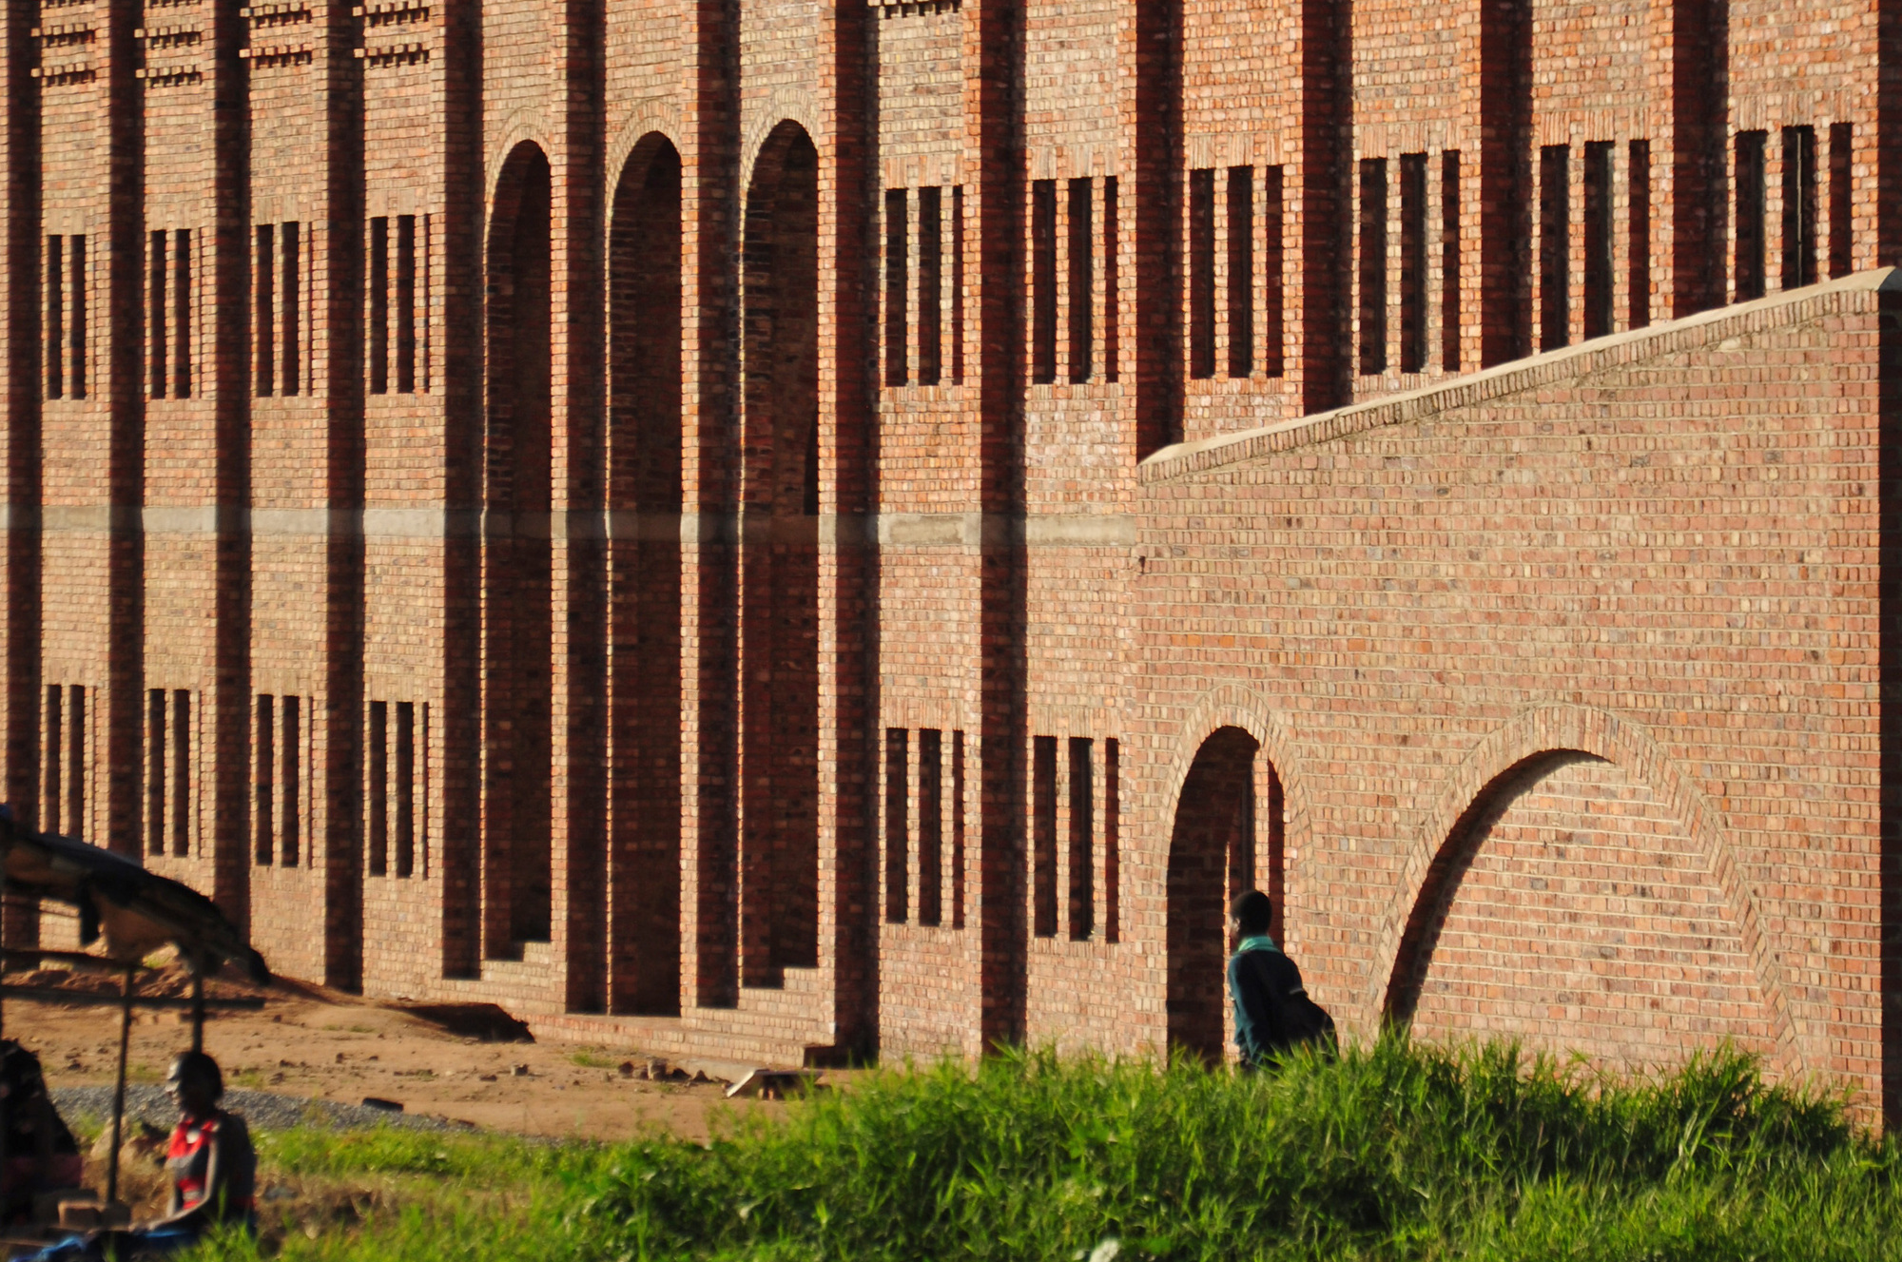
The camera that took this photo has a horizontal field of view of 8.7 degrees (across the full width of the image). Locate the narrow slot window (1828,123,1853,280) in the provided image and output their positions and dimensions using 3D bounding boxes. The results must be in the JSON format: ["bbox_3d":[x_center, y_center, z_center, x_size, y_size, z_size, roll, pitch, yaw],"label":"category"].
[{"bbox_3d":[5.622,-2.413,77.016,0.200,1.440,0.445,0,1,-21],"label":"narrow slot window"}]

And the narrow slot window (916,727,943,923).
[{"bbox_3d":[-0.080,1.391,87.541,0.120,1.377,0.419,0,1,-21],"label":"narrow slot window"}]

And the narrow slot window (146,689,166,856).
[{"bbox_3d":[-7.046,1.263,111.893,0.150,1.503,0.430,0,1,-21],"label":"narrow slot window"}]

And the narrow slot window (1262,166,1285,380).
[{"bbox_3d":[2.339,-2.458,85.385,0.200,1.449,0.445,0,1,-21],"label":"narrow slot window"}]

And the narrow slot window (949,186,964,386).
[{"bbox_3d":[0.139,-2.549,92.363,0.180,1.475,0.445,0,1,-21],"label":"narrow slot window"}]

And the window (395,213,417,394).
[{"bbox_3d":[-4.534,-2.762,105.387,0.150,1.506,0.430,0,1,-21],"label":"window"}]

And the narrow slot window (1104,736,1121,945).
[{"bbox_3d":[1.250,1.494,88.241,0.150,1.463,0.430,0,1,-21],"label":"narrow slot window"}]

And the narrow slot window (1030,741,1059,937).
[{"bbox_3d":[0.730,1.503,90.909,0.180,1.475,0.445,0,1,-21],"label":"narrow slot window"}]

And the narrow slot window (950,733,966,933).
[{"bbox_3d":[0.163,1.487,93.367,0.150,1.495,0.430,0,1,-21],"label":"narrow slot window"}]

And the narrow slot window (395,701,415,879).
[{"bbox_3d":[-4.381,1.317,102.572,0.200,1.439,0.445,0,1,-21],"label":"narrow slot window"}]

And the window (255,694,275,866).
[{"bbox_3d":[-5.208,1.163,96.564,0.200,1.315,0.405,0,1,-21],"label":"window"}]

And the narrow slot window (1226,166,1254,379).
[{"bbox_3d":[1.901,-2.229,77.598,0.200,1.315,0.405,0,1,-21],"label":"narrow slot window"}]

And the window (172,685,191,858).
[{"bbox_3d":[-6.564,1.246,108.139,0.200,1.439,0.445,0,1,-21],"label":"window"}]

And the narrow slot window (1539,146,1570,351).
[{"bbox_3d":[4.019,-2.434,81.101,0.200,1.440,0.445,0,1,-21],"label":"narrow slot window"}]

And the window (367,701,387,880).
[{"bbox_3d":[-4.767,1.336,104.895,0.180,1.475,0.445,0,1,-21],"label":"window"}]

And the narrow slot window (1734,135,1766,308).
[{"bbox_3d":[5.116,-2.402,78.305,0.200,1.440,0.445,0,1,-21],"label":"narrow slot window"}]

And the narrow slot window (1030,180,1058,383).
[{"bbox_3d":[0.760,-2.570,91.781,0.150,1.502,0.430,0,1,-21],"label":"narrow slot window"}]

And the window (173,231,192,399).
[{"bbox_3d":[-6.774,-2.826,111.142,0.150,1.508,0.430,0,1,-21],"label":"window"}]

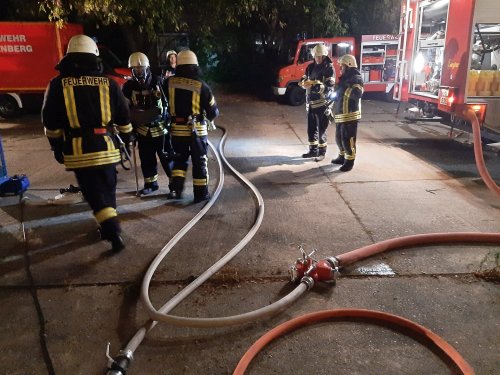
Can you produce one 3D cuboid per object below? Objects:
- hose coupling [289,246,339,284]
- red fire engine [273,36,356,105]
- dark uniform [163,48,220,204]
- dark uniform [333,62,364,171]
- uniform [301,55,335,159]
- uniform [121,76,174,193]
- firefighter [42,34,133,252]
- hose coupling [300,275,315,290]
[{"bbox_3d":[0.519,0.620,3.021,0.360,0.220,0.290,-7,19,-20],"label":"hose coupling"},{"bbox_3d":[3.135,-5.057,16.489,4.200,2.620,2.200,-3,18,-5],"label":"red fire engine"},{"bbox_3d":[-0.705,-0.740,4.672,0.620,1.820,0.500,1,18,7],"label":"dark uniform"},{"bbox_3d":[1.572,-1.133,6.071,0.530,1.640,0.540,1,18,6],"label":"dark uniform"},{"bbox_3d":[1.241,-1.431,6.806,0.570,1.760,0.480,9,21,28],"label":"uniform"},{"bbox_3d":[-1.240,-0.661,4.836,0.660,1.524,0.450,0,20,2],"label":"uniform"},{"bbox_3d":[-1.459,-0.382,3.522,0.760,1.870,0.580,-7,19,-18],"label":"firefighter"},{"bbox_3d":[0.436,0.720,2.846,0.095,0.095,0.100,8,20,25],"label":"hose coupling"}]

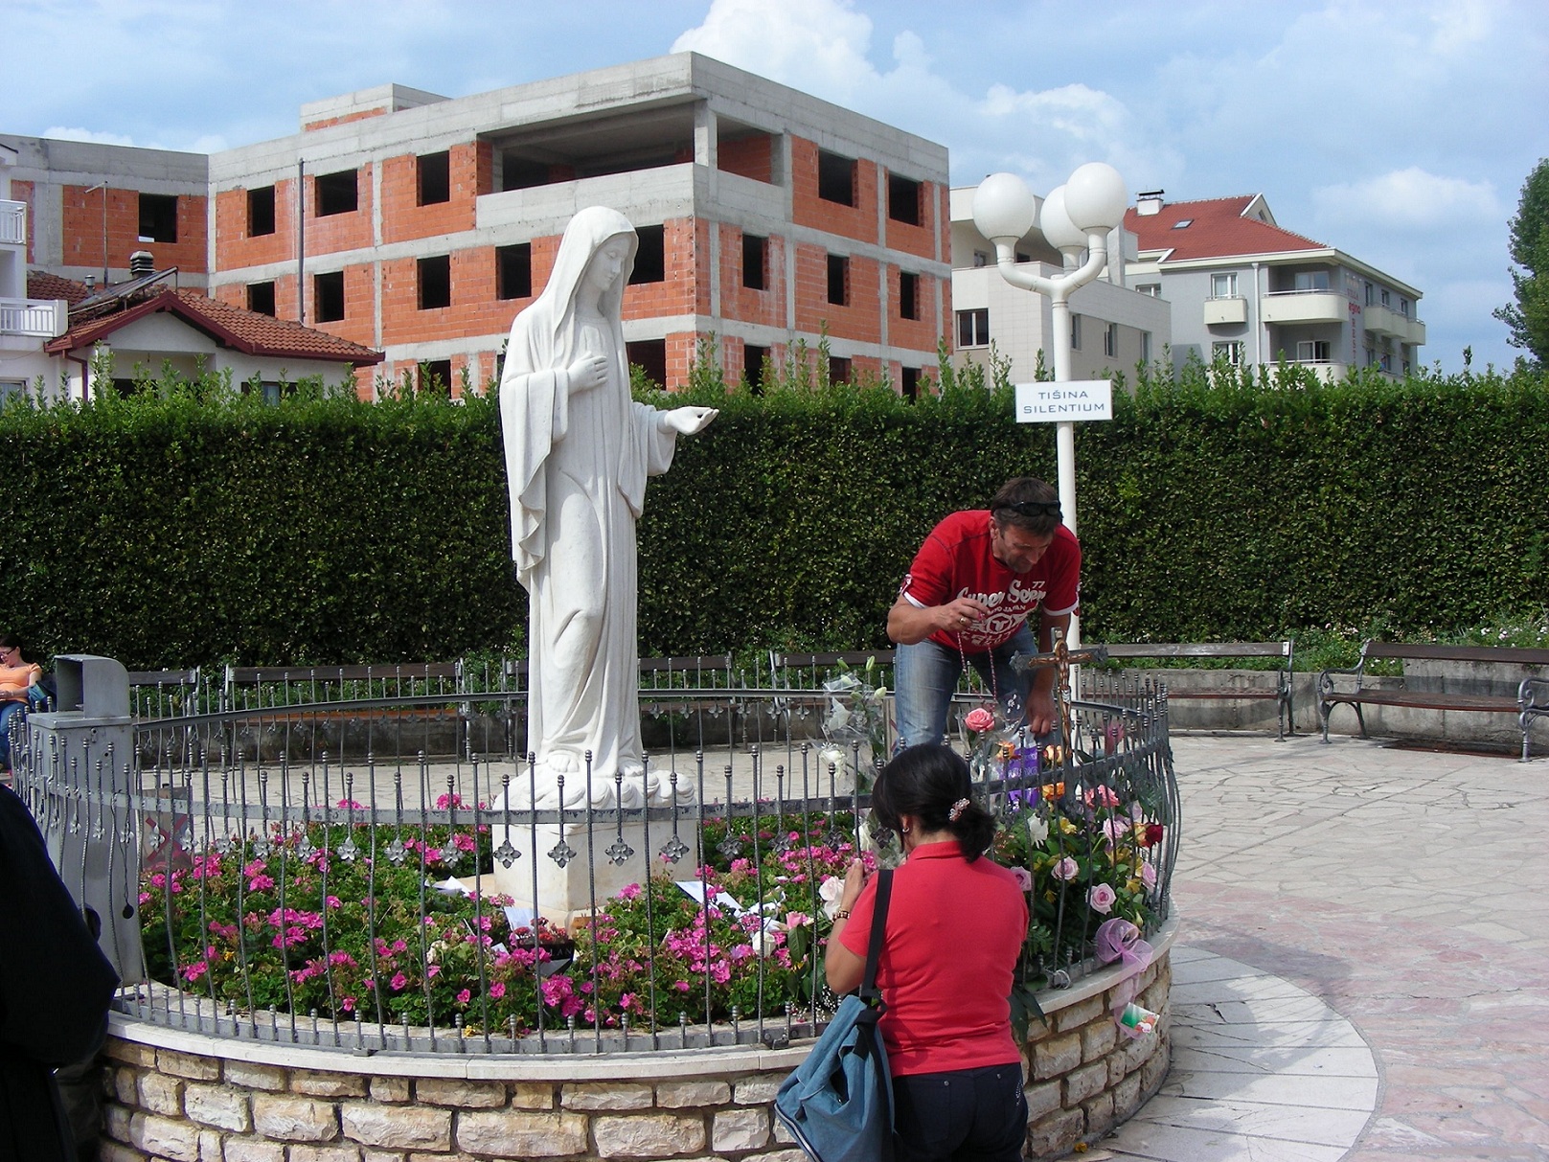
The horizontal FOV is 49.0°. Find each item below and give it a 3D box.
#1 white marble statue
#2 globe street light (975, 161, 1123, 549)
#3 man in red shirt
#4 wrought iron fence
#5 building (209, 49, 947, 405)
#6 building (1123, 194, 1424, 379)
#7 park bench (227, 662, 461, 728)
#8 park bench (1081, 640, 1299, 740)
[{"bbox_3d":[-0.567,-0.233,5.595,0.660,1.950,0.600,-2,2,-36],"label":"white marble statue"},{"bbox_3d":[1.941,-0.746,11.484,1.060,4.100,1.060,-2,2,0],"label":"globe street light"},{"bbox_3d":[0.630,0.374,5.113,0.600,1.400,0.720,-1,2,-8],"label":"man in red shirt"},{"bbox_3d":[-0.539,0.708,5.566,3.680,0.750,3.600,-1,2,0],"label":"wrought iron fence"},{"bbox_3d":[-6.661,-7.372,57.609,20.300,14.900,14.700,0,2,34],"label":"building"},{"bbox_3d":[22.621,-9.613,83.367,14.500,17.100,14.900,0,2,35],"label":"building"},{"bbox_3d":[-3.222,0.968,12.732,1.820,0.760,0.650,-1,2,-12],"label":"park bench"},{"bbox_3d":[3.240,0.862,13.332,1.780,0.760,0.650,0,2,15],"label":"park bench"}]

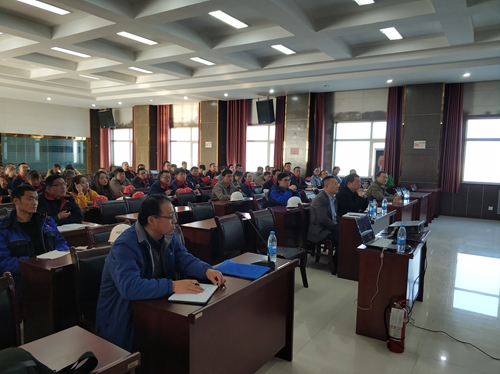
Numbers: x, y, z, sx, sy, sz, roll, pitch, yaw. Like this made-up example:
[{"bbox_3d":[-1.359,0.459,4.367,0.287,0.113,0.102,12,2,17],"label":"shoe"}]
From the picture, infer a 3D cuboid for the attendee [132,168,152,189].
[{"bbox_3d":[-2.263,0.217,8.260,0.760,1.230,0.550,4,6,32],"label":"attendee"}]

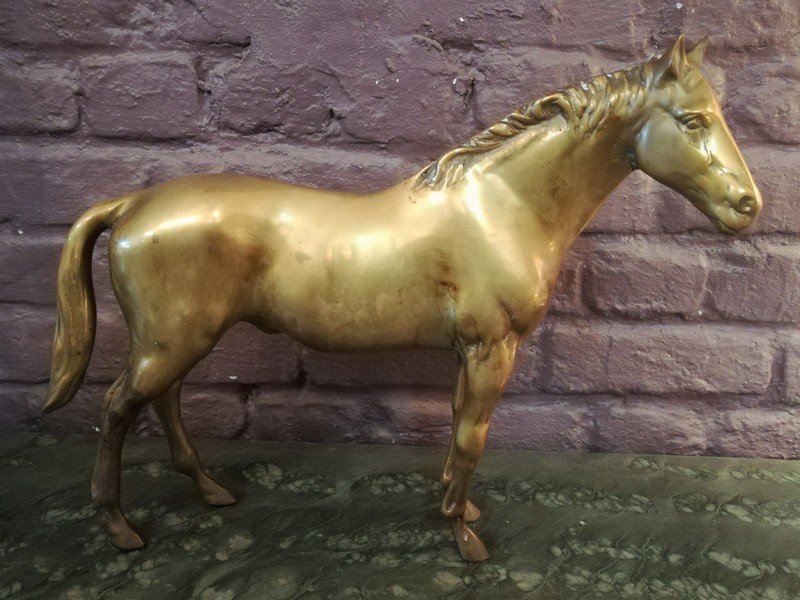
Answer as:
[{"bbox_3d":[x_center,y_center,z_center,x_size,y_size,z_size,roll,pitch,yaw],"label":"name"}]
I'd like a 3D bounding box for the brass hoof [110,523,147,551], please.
[{"bbox_3d":[-0.204,0.175,0.451,0.027,0.016,0.018,1,13,2],"label":"brass hoof"}]

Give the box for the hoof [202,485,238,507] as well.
[{"bbox_3d":[-0.153,0.163,0.508,0.028,0.014,0.018,1,13,2],"label":"hoof"}]

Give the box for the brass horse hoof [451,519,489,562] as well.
[{"bbox_3d":[0.053,0.174,0.445,0.025,0.026,0.020,4,13,14],"label":"brass horse hoof"}]

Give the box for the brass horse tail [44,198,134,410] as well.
[{"bbox_3d":[-0.230,0.007,0.441,0.086,0.165,0.030,1,13,2],"label":"brass horse tail"}]

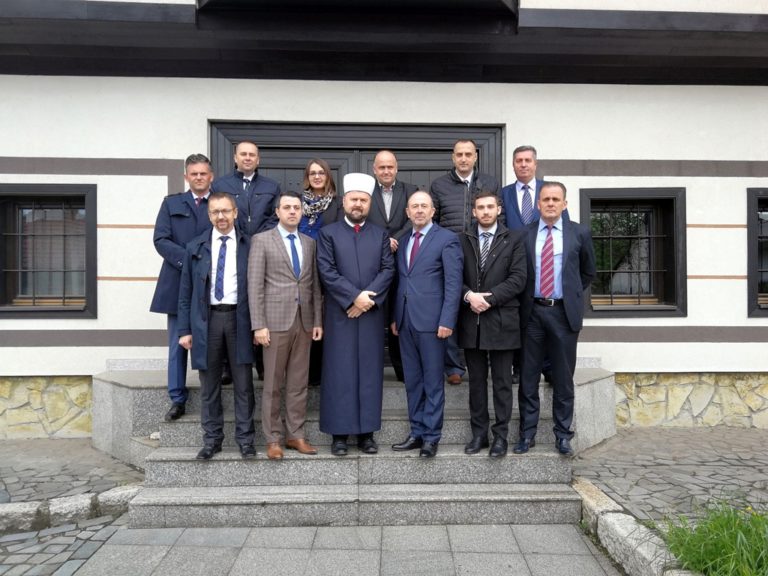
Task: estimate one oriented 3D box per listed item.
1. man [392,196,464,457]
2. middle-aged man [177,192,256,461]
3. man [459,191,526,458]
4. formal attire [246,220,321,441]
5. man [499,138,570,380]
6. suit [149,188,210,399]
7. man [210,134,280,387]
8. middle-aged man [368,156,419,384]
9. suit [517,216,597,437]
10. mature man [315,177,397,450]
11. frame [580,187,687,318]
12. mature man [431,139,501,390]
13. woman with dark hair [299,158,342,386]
[{"bbox_3d":[0.285,0.232,4.020,0.510,1.765,0.340,0,0,21],"label":"man"},{"bbox_3d":[-1.110,0.237,3.970,0.540,1.750,0.360,0,0,-14],"label":"middle-aged man"},{"bbox_3d":[0.738,0.225,4.076,0.500,1.776,0.380,0,2,12],"label":"man"},{"bbox_3d":[-0.658,0.318,4.000,0.500,1.455,0.320,0,0,-16],"label":"formal attire"},{"bbox_3d":[1.175,-0.187,4.680,0.530,1.850,0.340,0,0,18],"label":"man"},{"bbox_3d":[-1.375,0.065,4.323,0.560,1.552,0.360,-1,2,-14],"label":"suit"},{"bbox_3d":[-1.033,-0.203,4.501,0.550,1.811,0.360,0,2,-7],"label":"man"},{"bbox_3d":[0.026,-0.174,4.520,0.500,1.728,0.340,0,2,0],"label":"middle-aged man"},{"bbox_3d":[1.185,0.284,4.090,0.530,1.540,0.350,0,0,19],"label":"suit"},{"bbox_3d":[-0.193,0.160,4.066,0.540,1.887,0.380,0,2,-1],"label":"mature man"},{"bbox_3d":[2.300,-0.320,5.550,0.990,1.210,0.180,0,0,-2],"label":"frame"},{"bbox_3d":[0.620,-0.217,4.560,0.550,1.842,0.360,0,2,2],"label":"mature man"},{"bbox_3d":[-0.490,-0.125,4.630,0.440,1.730,0.310,0,0,12],"label":"woman with dark hair"}]

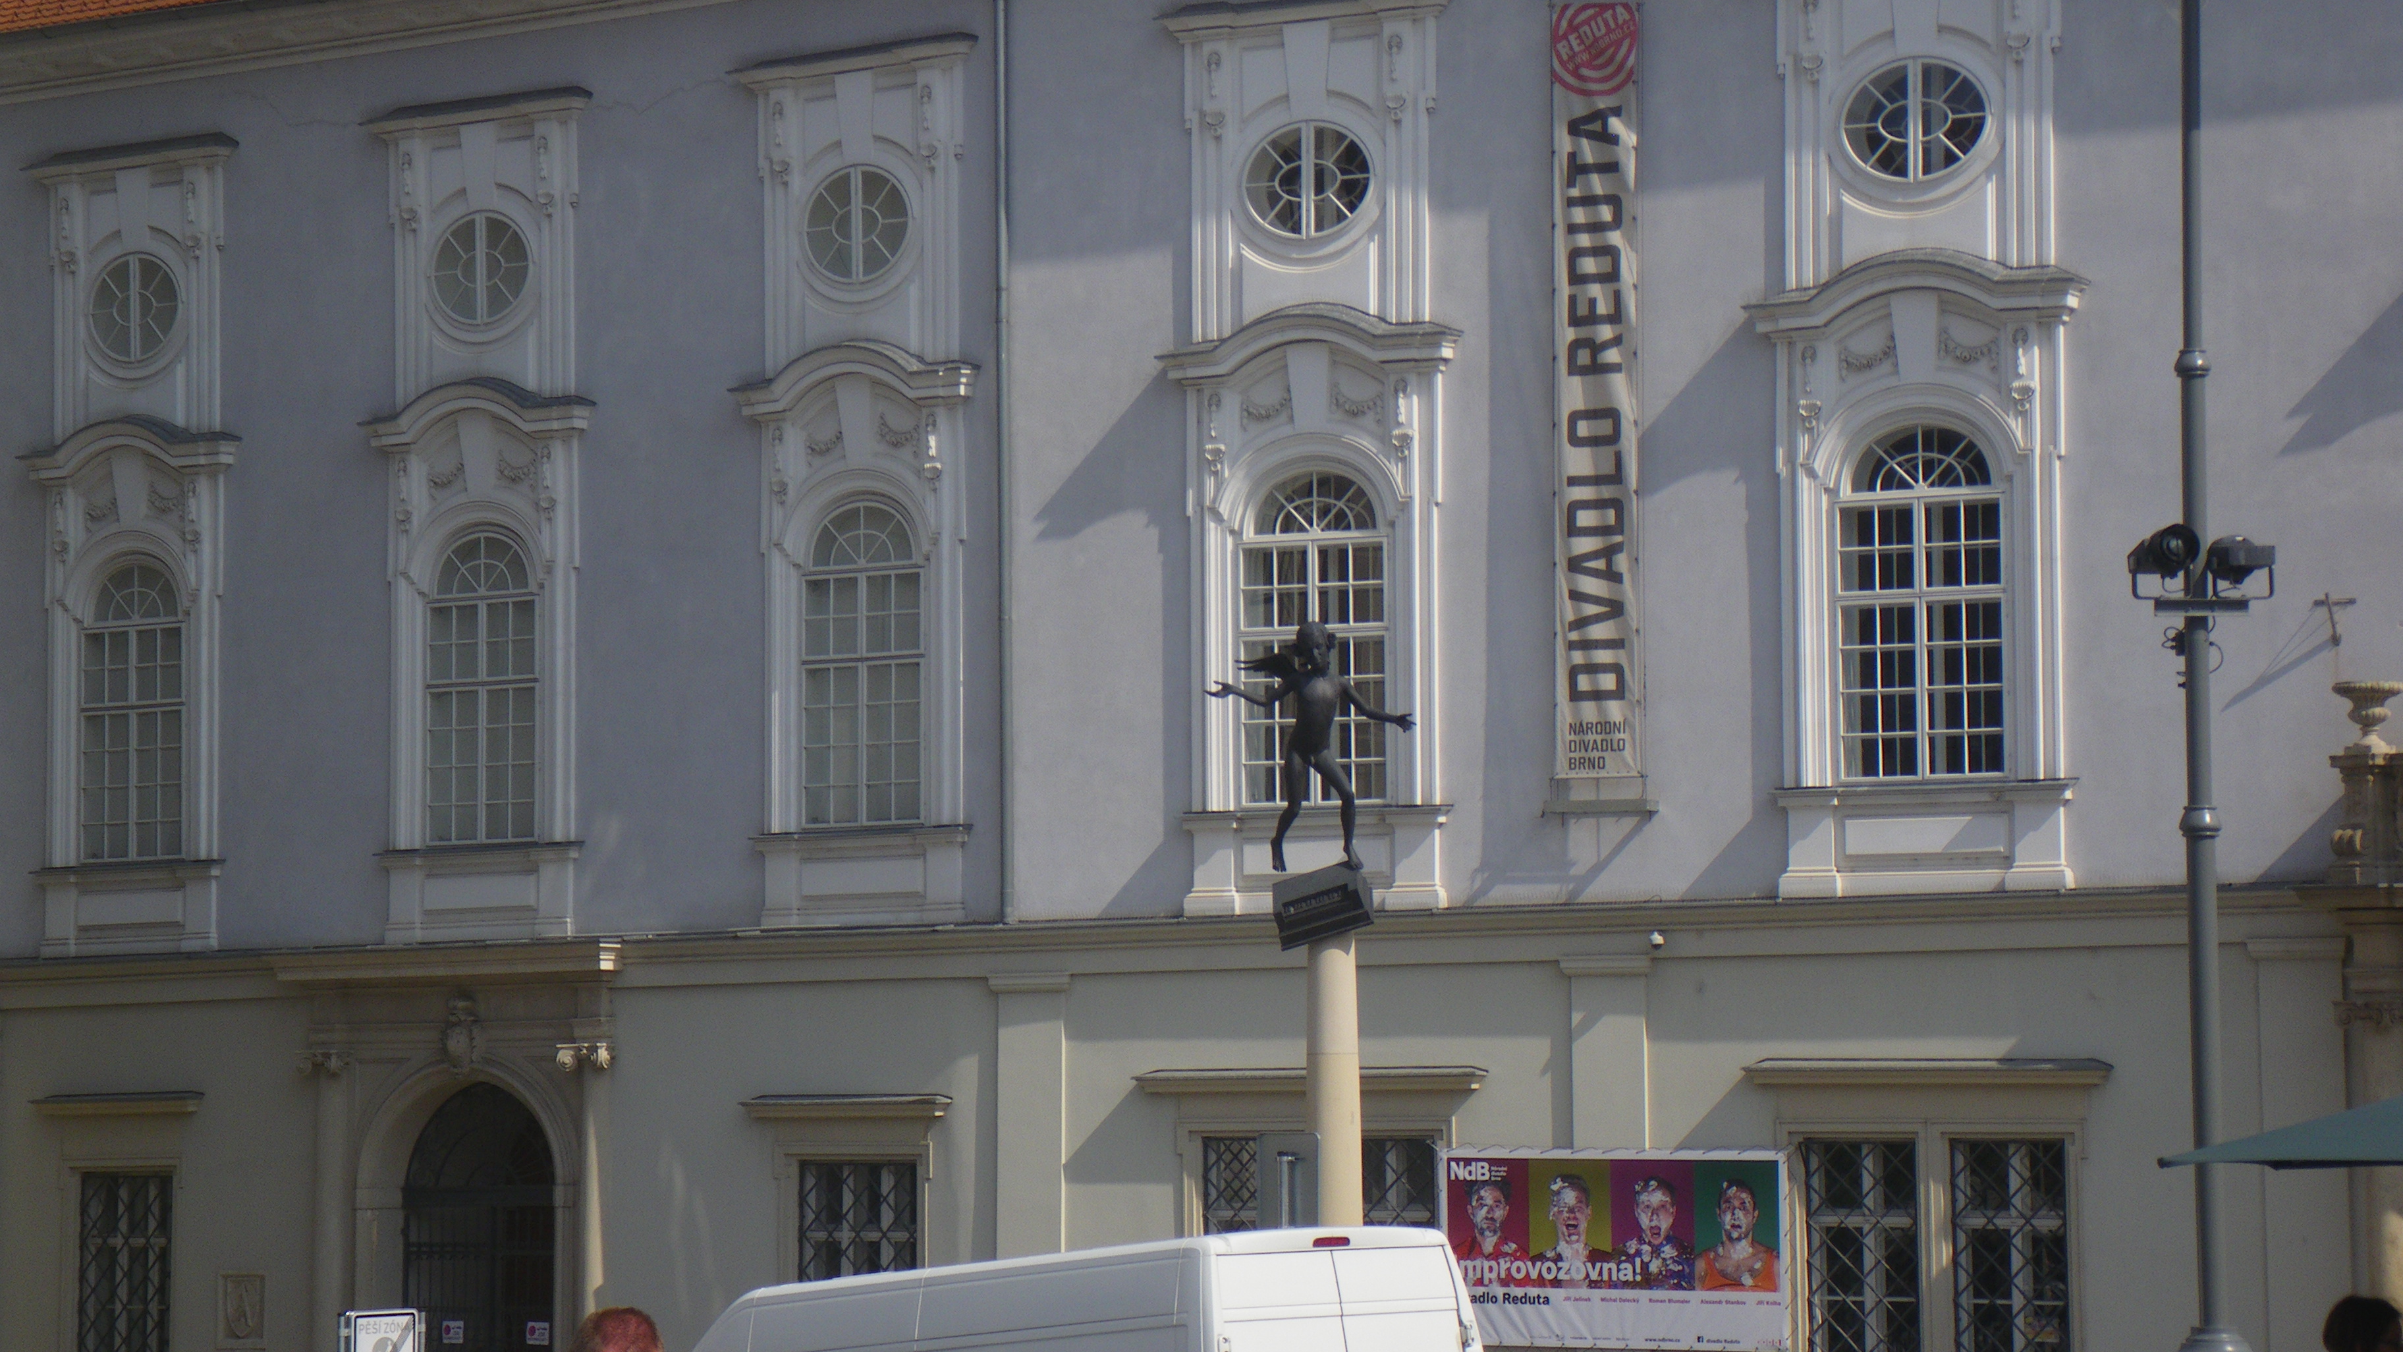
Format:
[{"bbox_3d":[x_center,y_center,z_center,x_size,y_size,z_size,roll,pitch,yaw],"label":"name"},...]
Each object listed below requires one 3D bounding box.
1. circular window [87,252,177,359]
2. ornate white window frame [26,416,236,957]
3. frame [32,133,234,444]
[{"bbox_3d":[-11.746,-4.053,71.837,1.253,1.096,0.150,-4,-6,36],"label":"circular window"},{"bbox_3d":[-11.705,0.136,71.270,2.845,5.774,0.450,-4,-6,36],"label":"ornate white window frame"},{"bbox_3d":[-11.136,-4.017,67.920,2.517,3.009,0.400,-4,-5,35],"label":"frame"}]

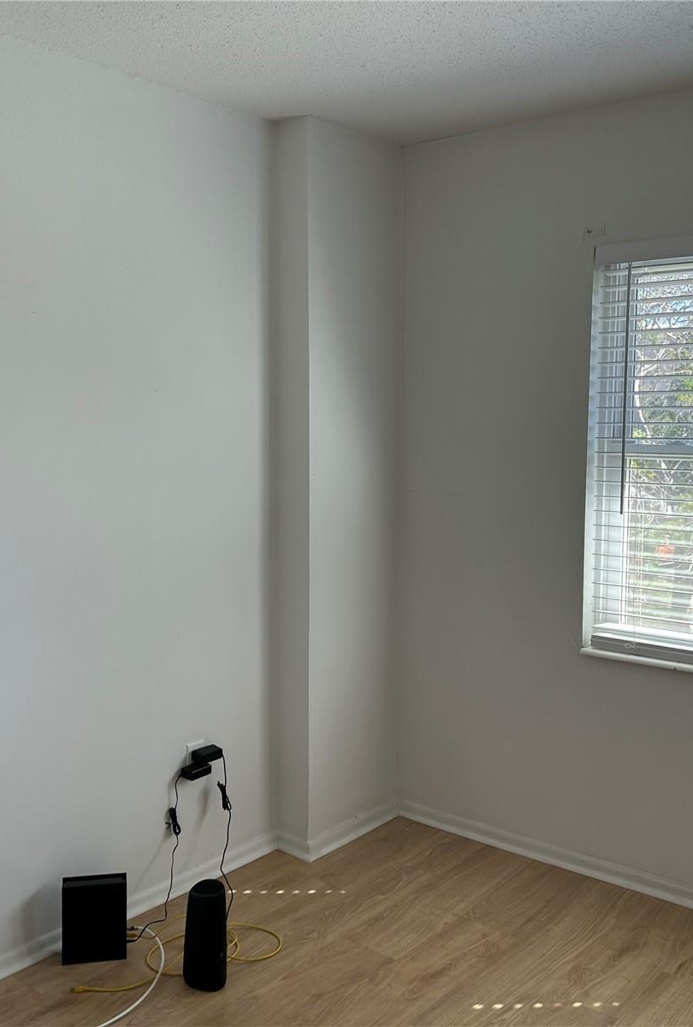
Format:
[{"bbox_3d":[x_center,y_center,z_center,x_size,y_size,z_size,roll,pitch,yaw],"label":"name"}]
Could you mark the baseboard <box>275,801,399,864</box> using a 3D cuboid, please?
[{"bbox_3d":[-0.018,1.090,3.618,0.140,0.068,0.500,5,7,40],"label":"baseboard"}]

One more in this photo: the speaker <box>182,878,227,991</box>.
[{"bbox_3d":[-0.366,1.087,2.657,0.115,0.258,0.115,-1,6,-8],"label":"speaker"}]

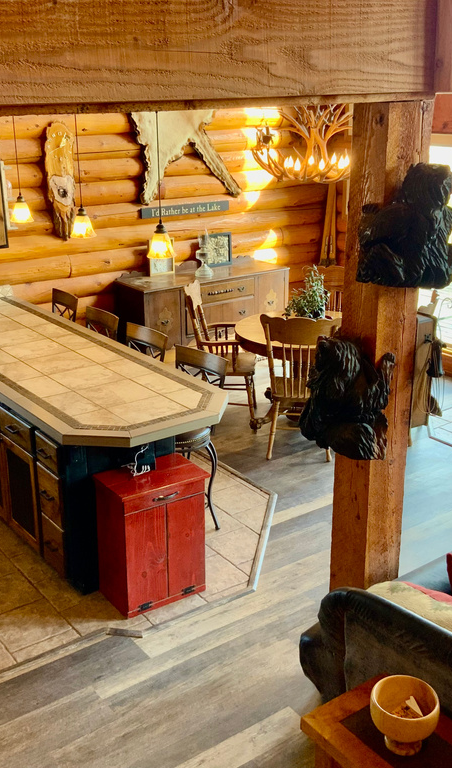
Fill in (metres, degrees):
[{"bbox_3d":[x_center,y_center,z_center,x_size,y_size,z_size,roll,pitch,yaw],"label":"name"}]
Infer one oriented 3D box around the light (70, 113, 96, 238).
[{"bbox_3d":[-0.787,-1.173,4.606,0.145,0.760,0.145,-14,23,-34],"label":"light"}]

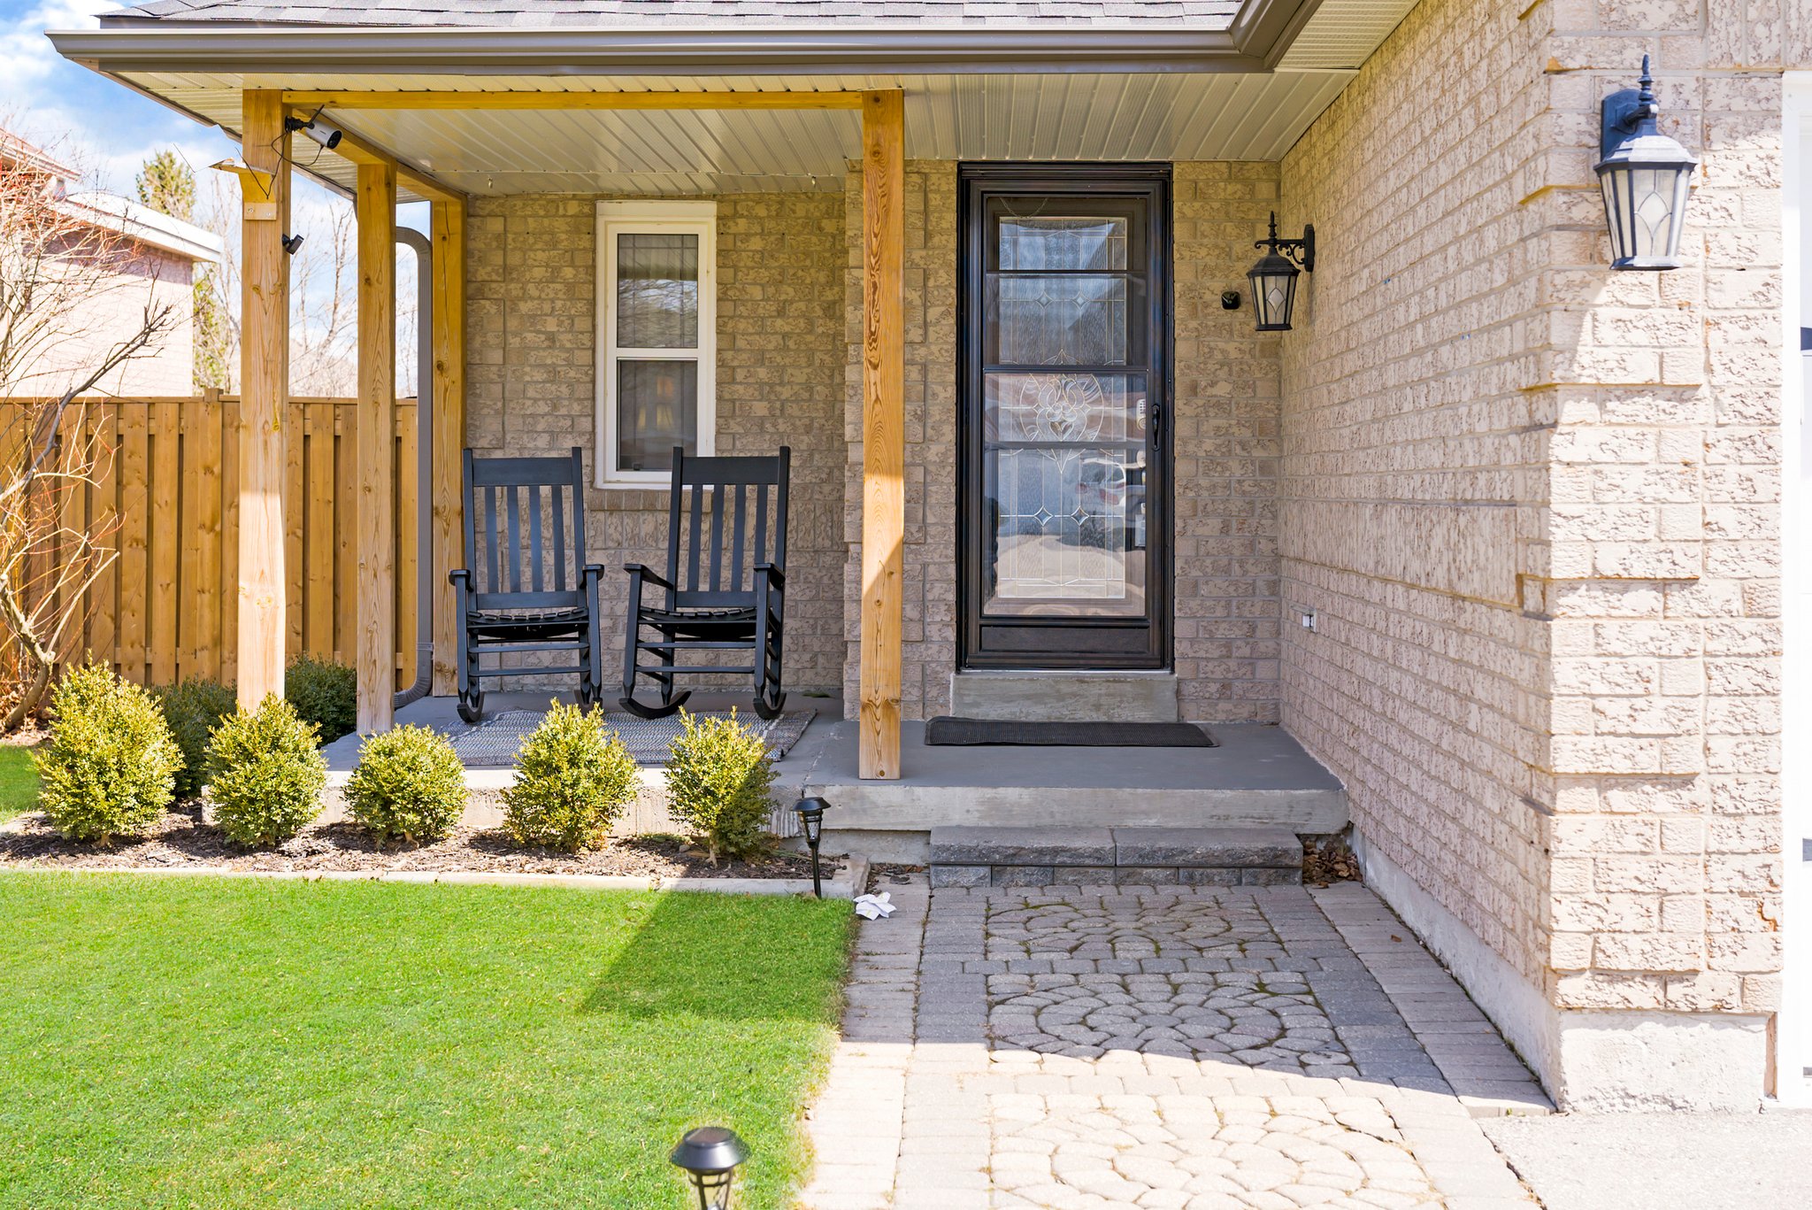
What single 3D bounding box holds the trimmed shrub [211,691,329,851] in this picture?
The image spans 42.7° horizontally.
[{"bbox_3d":[-2.111,0.550,7.650,0.390,0.490,0.390,0,2,2],"label":"trimmed shrub"}]

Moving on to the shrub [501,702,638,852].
[{"bbox_3d":[-1.096,0.561,7.550,0.450,0.490,0.440,0,2,2],"label":"shrub"}]

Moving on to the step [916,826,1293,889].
[{"bbox_3d":[0.681,0.825,7.590,1.190,0.135,0.440,0,2,2],"label":"step"}]

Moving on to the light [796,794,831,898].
[{"bbox_3d":[-0.285,0.750,7.170,0.110,0.320,0.110,0,2,2],"label":"light"}]

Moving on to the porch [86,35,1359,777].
[{"bbox_3d":[-0.547,-0.621,9.000,4.150,2.500,3.050,0,2,2],"label":"porch"}]

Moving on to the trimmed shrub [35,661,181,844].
[{"bbox_3d":[-2.652,0.492,7.700,0.480,0.600,0.470,0,2,2],"label":"trimmed shrub"}]

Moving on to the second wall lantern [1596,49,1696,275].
[{"bbox_3d":[1.527,-0.910,4.780,0.205,0.440,0.275,0,2,2],"label":"second wall lantern"}]

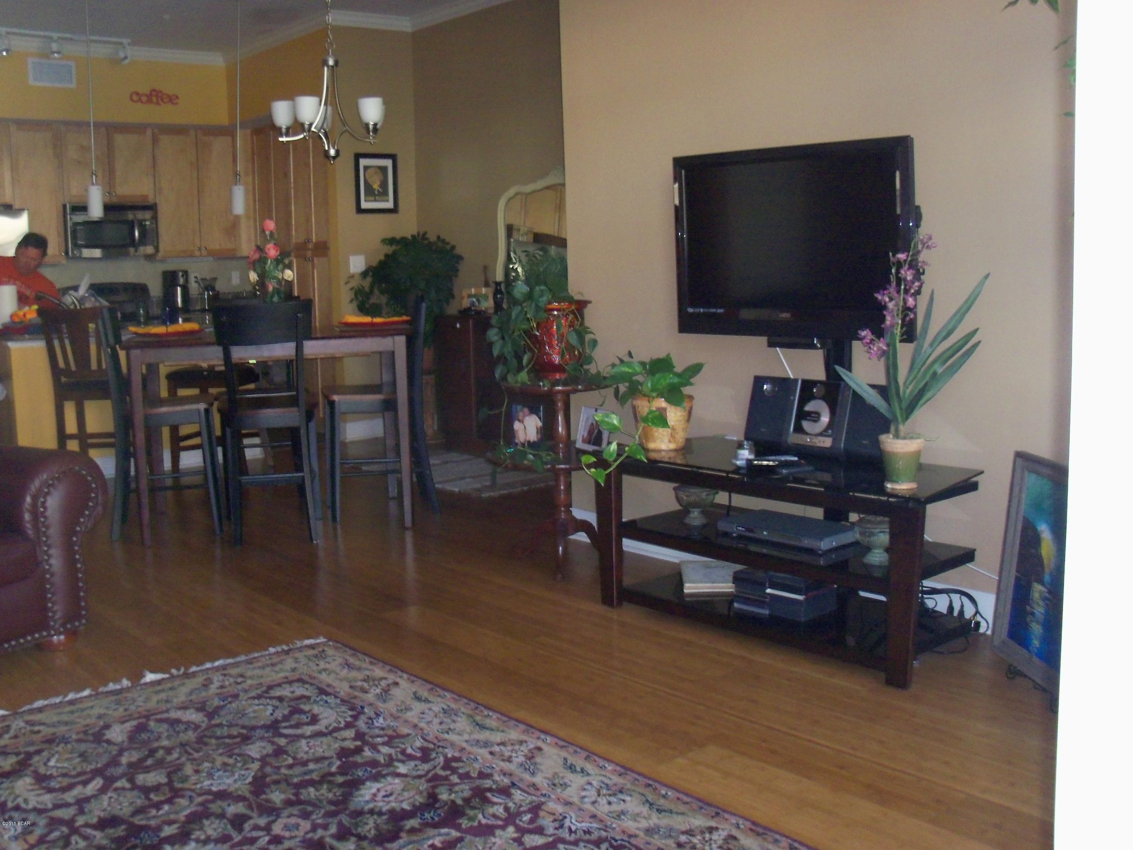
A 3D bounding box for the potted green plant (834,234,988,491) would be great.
[{"bbox_3d":[0.991,-0.177,3.294,0.420,0.730,0.300,1,8,16],"label":"potted green plant"}]

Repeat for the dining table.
[{"bbox_3d":[-1.371,0.013,5.411,1.234,0.897,0.892,-3,8,-14],"label":"dining table"}]

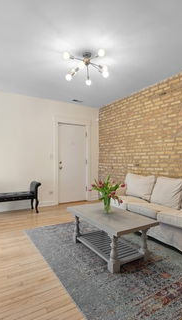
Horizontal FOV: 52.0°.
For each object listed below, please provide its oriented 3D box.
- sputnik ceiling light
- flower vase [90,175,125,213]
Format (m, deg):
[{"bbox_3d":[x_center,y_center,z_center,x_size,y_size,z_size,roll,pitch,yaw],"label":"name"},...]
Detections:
[{"bbox_3d":[-0.052,-1.295,2.581,0.643,0.347,0.643,0,0,-32],"label":"sputnik ceiling light"},{"bbox_3d":[0.204,0.434,2.377,0.426,0.476,0.426,0,0,0],"label":"flower vase"}]

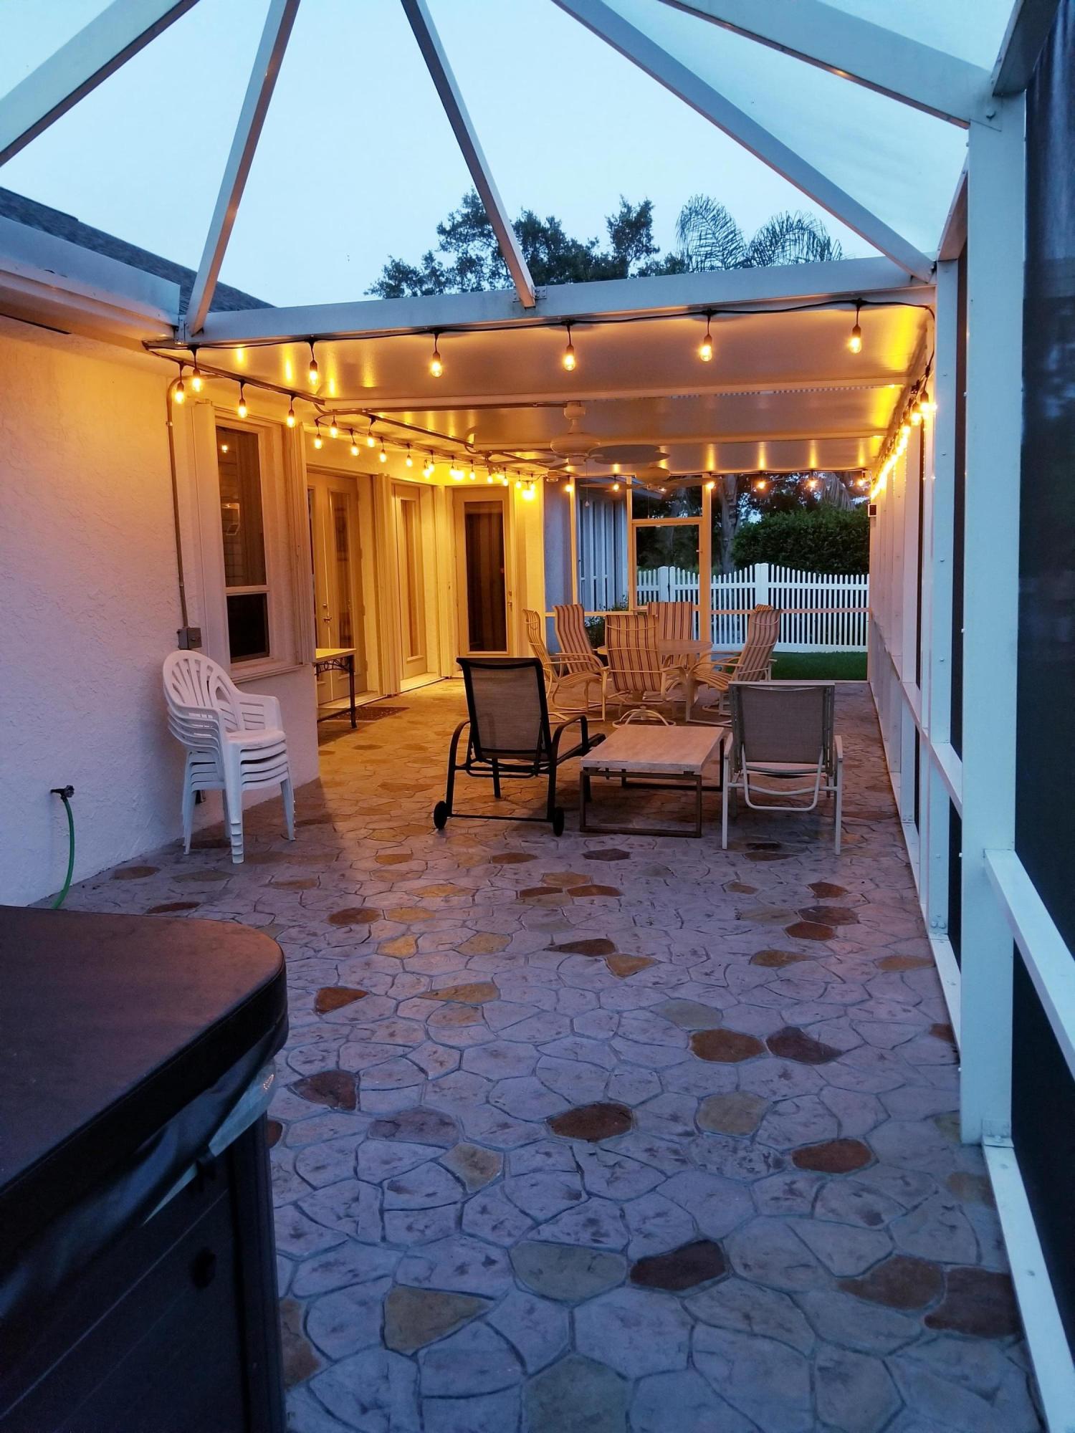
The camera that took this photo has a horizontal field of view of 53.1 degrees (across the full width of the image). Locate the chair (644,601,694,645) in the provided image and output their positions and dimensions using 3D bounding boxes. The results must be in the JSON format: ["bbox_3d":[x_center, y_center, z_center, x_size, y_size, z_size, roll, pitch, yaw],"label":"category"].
[{"bbox_3d":[1.477,-0.715,11.914,0.630,1.060,0.780,0,8,10],"label":"chair"}]

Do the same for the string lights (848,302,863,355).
[{"bbox_3d":[1.257,-1.534,4.250,0.055,0.200,0.055,1,9,15],"label":"string lights"}]

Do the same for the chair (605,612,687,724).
[{"bbox_3d":[1.024,-0.451,10.244,0.650,1.050,0.800,3,9,27],"label":"chair"}]

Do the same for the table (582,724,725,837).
[{"bbox_3d":[0.755,0.380,6.780,0.710,0.430,1.230,1,9,15],"label":"table"}]

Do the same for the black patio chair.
[{"bbox_3d":[-0.036,0.087,6.907,0.770,1.020,1.450,1,9,18],"label":"black patio chair"}]

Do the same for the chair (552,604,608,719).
[{"bbox_3d":[0.578,-0.630,11.515,0.770,1.060,0.630,6,11,41],"label":"chair"}]

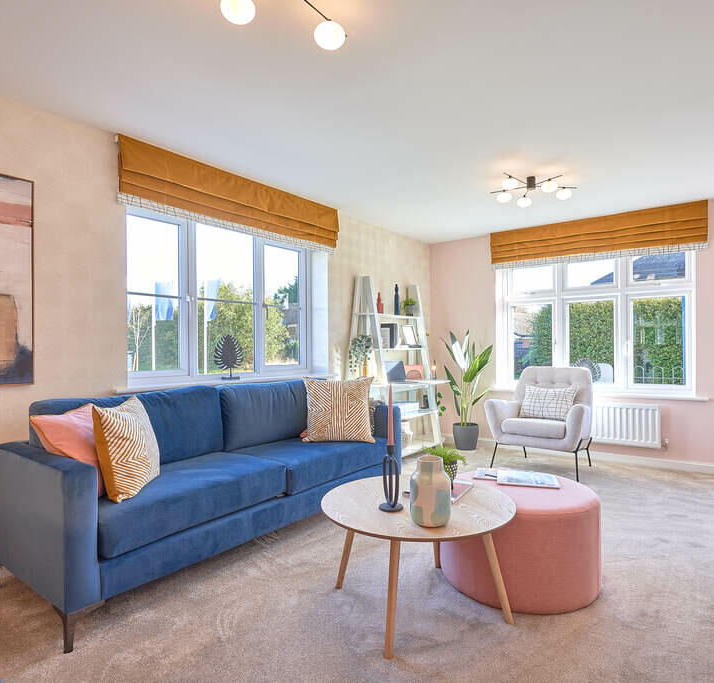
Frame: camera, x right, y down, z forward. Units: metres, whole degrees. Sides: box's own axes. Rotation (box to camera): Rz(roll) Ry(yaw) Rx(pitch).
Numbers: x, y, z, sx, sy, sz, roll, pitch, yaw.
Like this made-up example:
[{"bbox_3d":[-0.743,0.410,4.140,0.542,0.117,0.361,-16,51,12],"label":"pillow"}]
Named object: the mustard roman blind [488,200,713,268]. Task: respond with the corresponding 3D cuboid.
[{"bbox_3d":[2.260,-1.022,4.519,1.940,0.415,0.090,-1,0,39],"label":"mustard roman blind"}]

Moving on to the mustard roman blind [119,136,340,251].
[{"bbox_3d":[-0.785,-1.008,3.389,0.090,0.415,1.900,-1,0,39],"label":"mustard roman blind"}]

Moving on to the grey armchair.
[{"bbox_3d":[1.731,0.700,4.223,0.800,0.910,0.780,-1,0,35],"label":"grey armchair"}]

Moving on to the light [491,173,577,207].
[{"bbox_3d":[1.278,-1.150,3.403,0.660,0.190,0.660,-1,0,39],"label":"light"}]

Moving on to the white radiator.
[{"bbox_3d":[2.278,0.776,4.469,1.180,0.370,0.100,-1,0,39],"label":"white radiator"}]

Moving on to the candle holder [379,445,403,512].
[{"bbox_3d":[0.146,0.572,1.929,0.100,0.270,0.100,0,0,0],"label":"candle holder"}]

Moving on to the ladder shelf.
[{"bbox_3d":[0.505,0.266,4.662,0.480,1.800,0.980,-1,0,39],"label":"ladder shelf"}]

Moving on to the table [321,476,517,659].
[{"bbox_3d":[0.270,0.931,1.999,0.810,0.450,0.810,0,0,0],"label":"table"}]

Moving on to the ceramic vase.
[{"bbox_3d":[0.289,0.580,1.790,0.162,0.250,0.162,0,0,0],"label":"ceramic vase"}]

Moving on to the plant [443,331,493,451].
[{"bbox_3d":[1.209,0.517,4.980,0.520,1.290,0.500,-1,0,39],"label":"plant"}]

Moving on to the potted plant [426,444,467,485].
[{"bbox_3d":[0.424,0.601,2.170,0.200,0.210,0.200,0,0,0],"label":"potted plant"}]

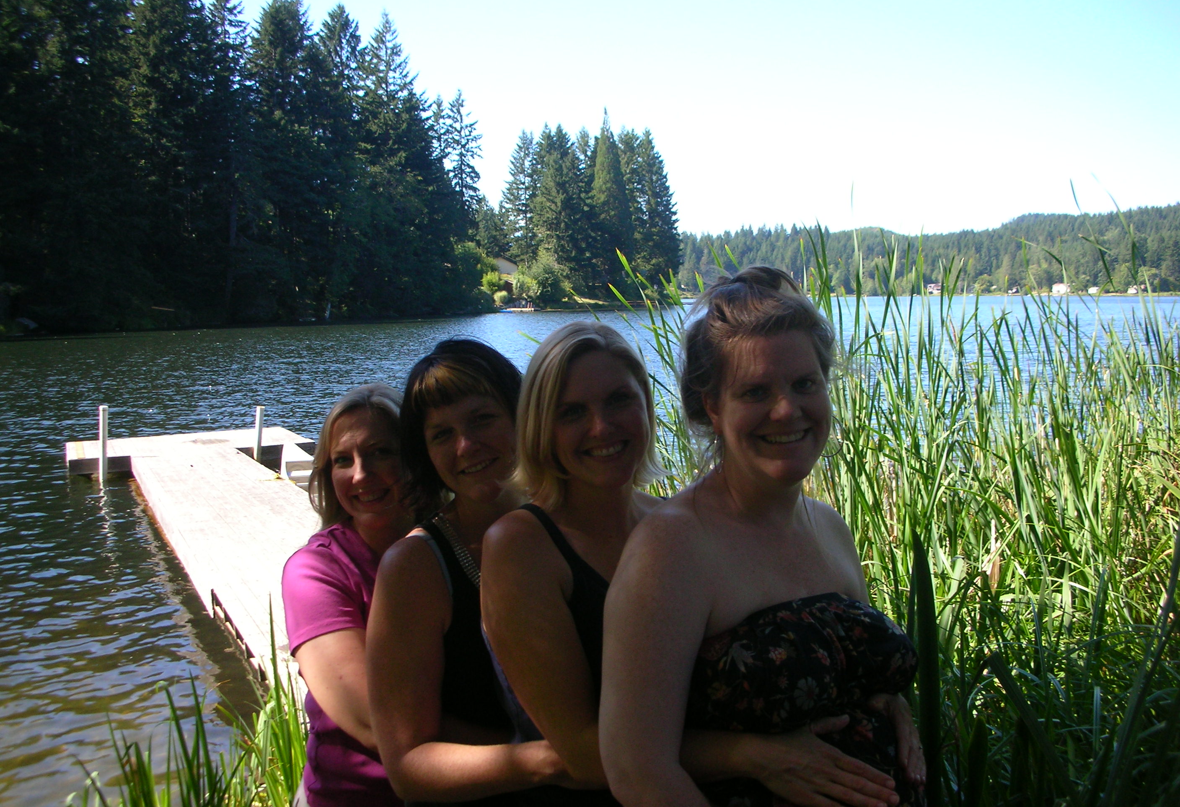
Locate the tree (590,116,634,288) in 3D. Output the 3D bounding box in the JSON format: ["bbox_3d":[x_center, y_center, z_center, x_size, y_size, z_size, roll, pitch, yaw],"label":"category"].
[{"bbox_3d":[3.009,-28.216,168.827,6.600,25.930,6.600,0,5,0],"label":"tree"}]

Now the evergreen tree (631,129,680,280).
[{"bbox_3d":[9.348,-28.352,176.892,8.200,24.480,8.200,0,5,0],"label":"evergreen tree"}]

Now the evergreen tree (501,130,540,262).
[{"bbox_3d":[-9.455,-28.154,169.047,6.200,21.060,6.200,0,5,0],"label":"evergreen tree"}]

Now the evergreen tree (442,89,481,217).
[{"bbox_3d":[-14.836,-23.966,135.952,4.900,23.150,4.900,0,5,0],"label":"evergreen tree"}]

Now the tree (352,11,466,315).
[{"bbox_3d":[-17.968,-22.828,114.687,10.300,29.010,10.300,0,5,0],"label":"tree"}]

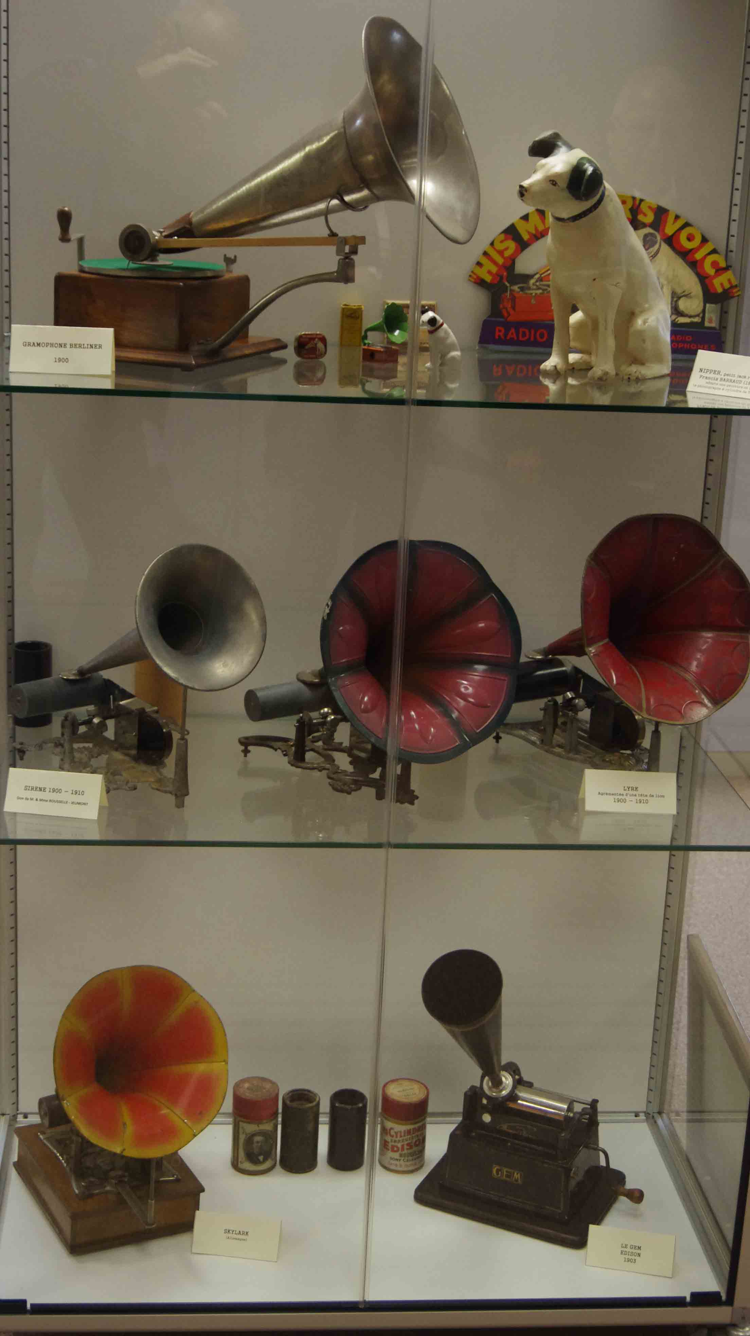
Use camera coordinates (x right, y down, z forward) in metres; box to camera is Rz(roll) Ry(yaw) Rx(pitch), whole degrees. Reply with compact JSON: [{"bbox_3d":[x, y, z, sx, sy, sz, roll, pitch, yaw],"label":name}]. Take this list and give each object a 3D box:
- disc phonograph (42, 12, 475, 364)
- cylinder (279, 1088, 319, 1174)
[{"bbox_3d":[-0.125,-0.571,2.054,0.508,0.414,0.290,9,17,22],"label":"disc phonograph"},{"bbox_3d":[-0.105,0.659,2.433,0.055,0.104,0.055,1,15,-5],"label":"cylinder"}]

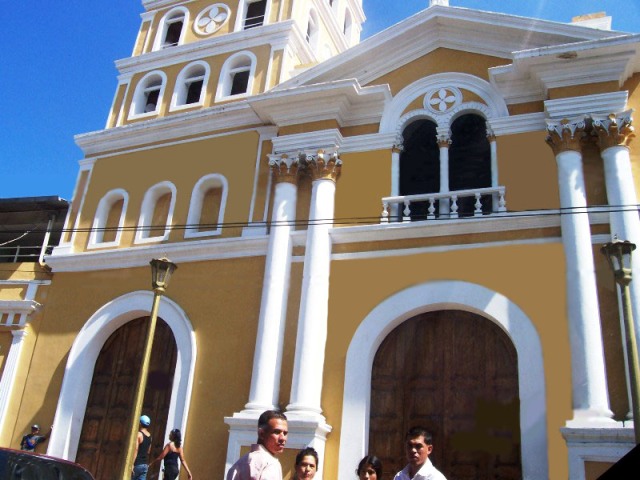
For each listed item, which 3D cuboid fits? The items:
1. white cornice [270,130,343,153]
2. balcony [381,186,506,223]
[{"bbox_3d":[-0.296,-2.317,16.056,1.800,0.520,0.650,-5,-24,22],"label":"white cornice"},{"bbox_3d":[2.853,-0.748,14.592,2.864,0.639,0.350,-5,-26,22],"label":"balcony"}]

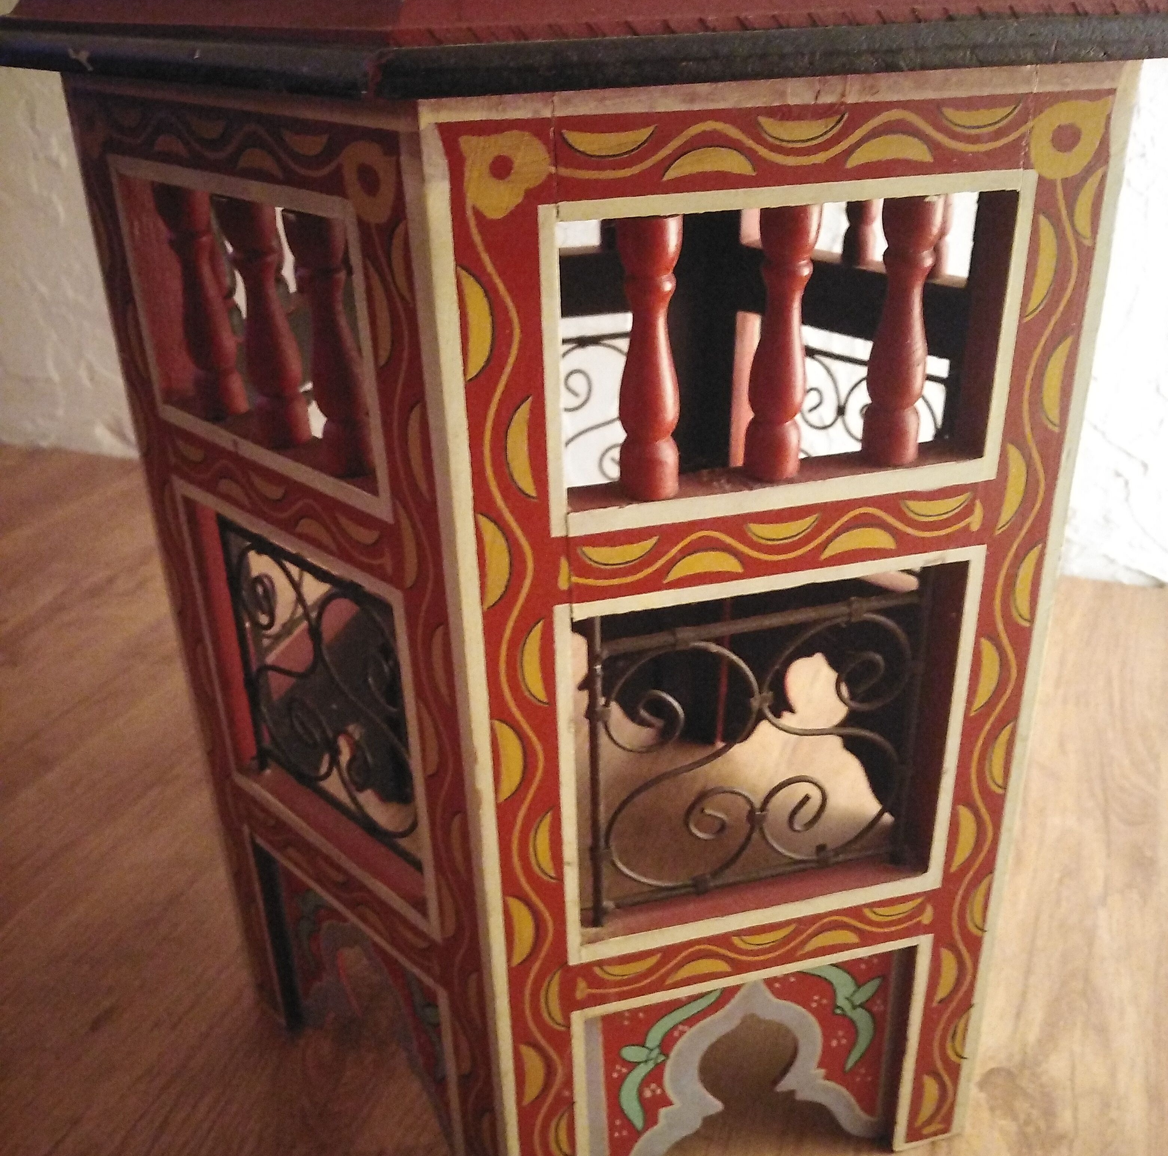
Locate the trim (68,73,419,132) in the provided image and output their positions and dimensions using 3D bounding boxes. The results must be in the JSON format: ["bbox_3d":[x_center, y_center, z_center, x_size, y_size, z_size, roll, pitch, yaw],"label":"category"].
[{"bbox_3d":[-0.114,-0.148,0.363,0.211,0.009,0.008,23,36,40],"label":"trim"}]

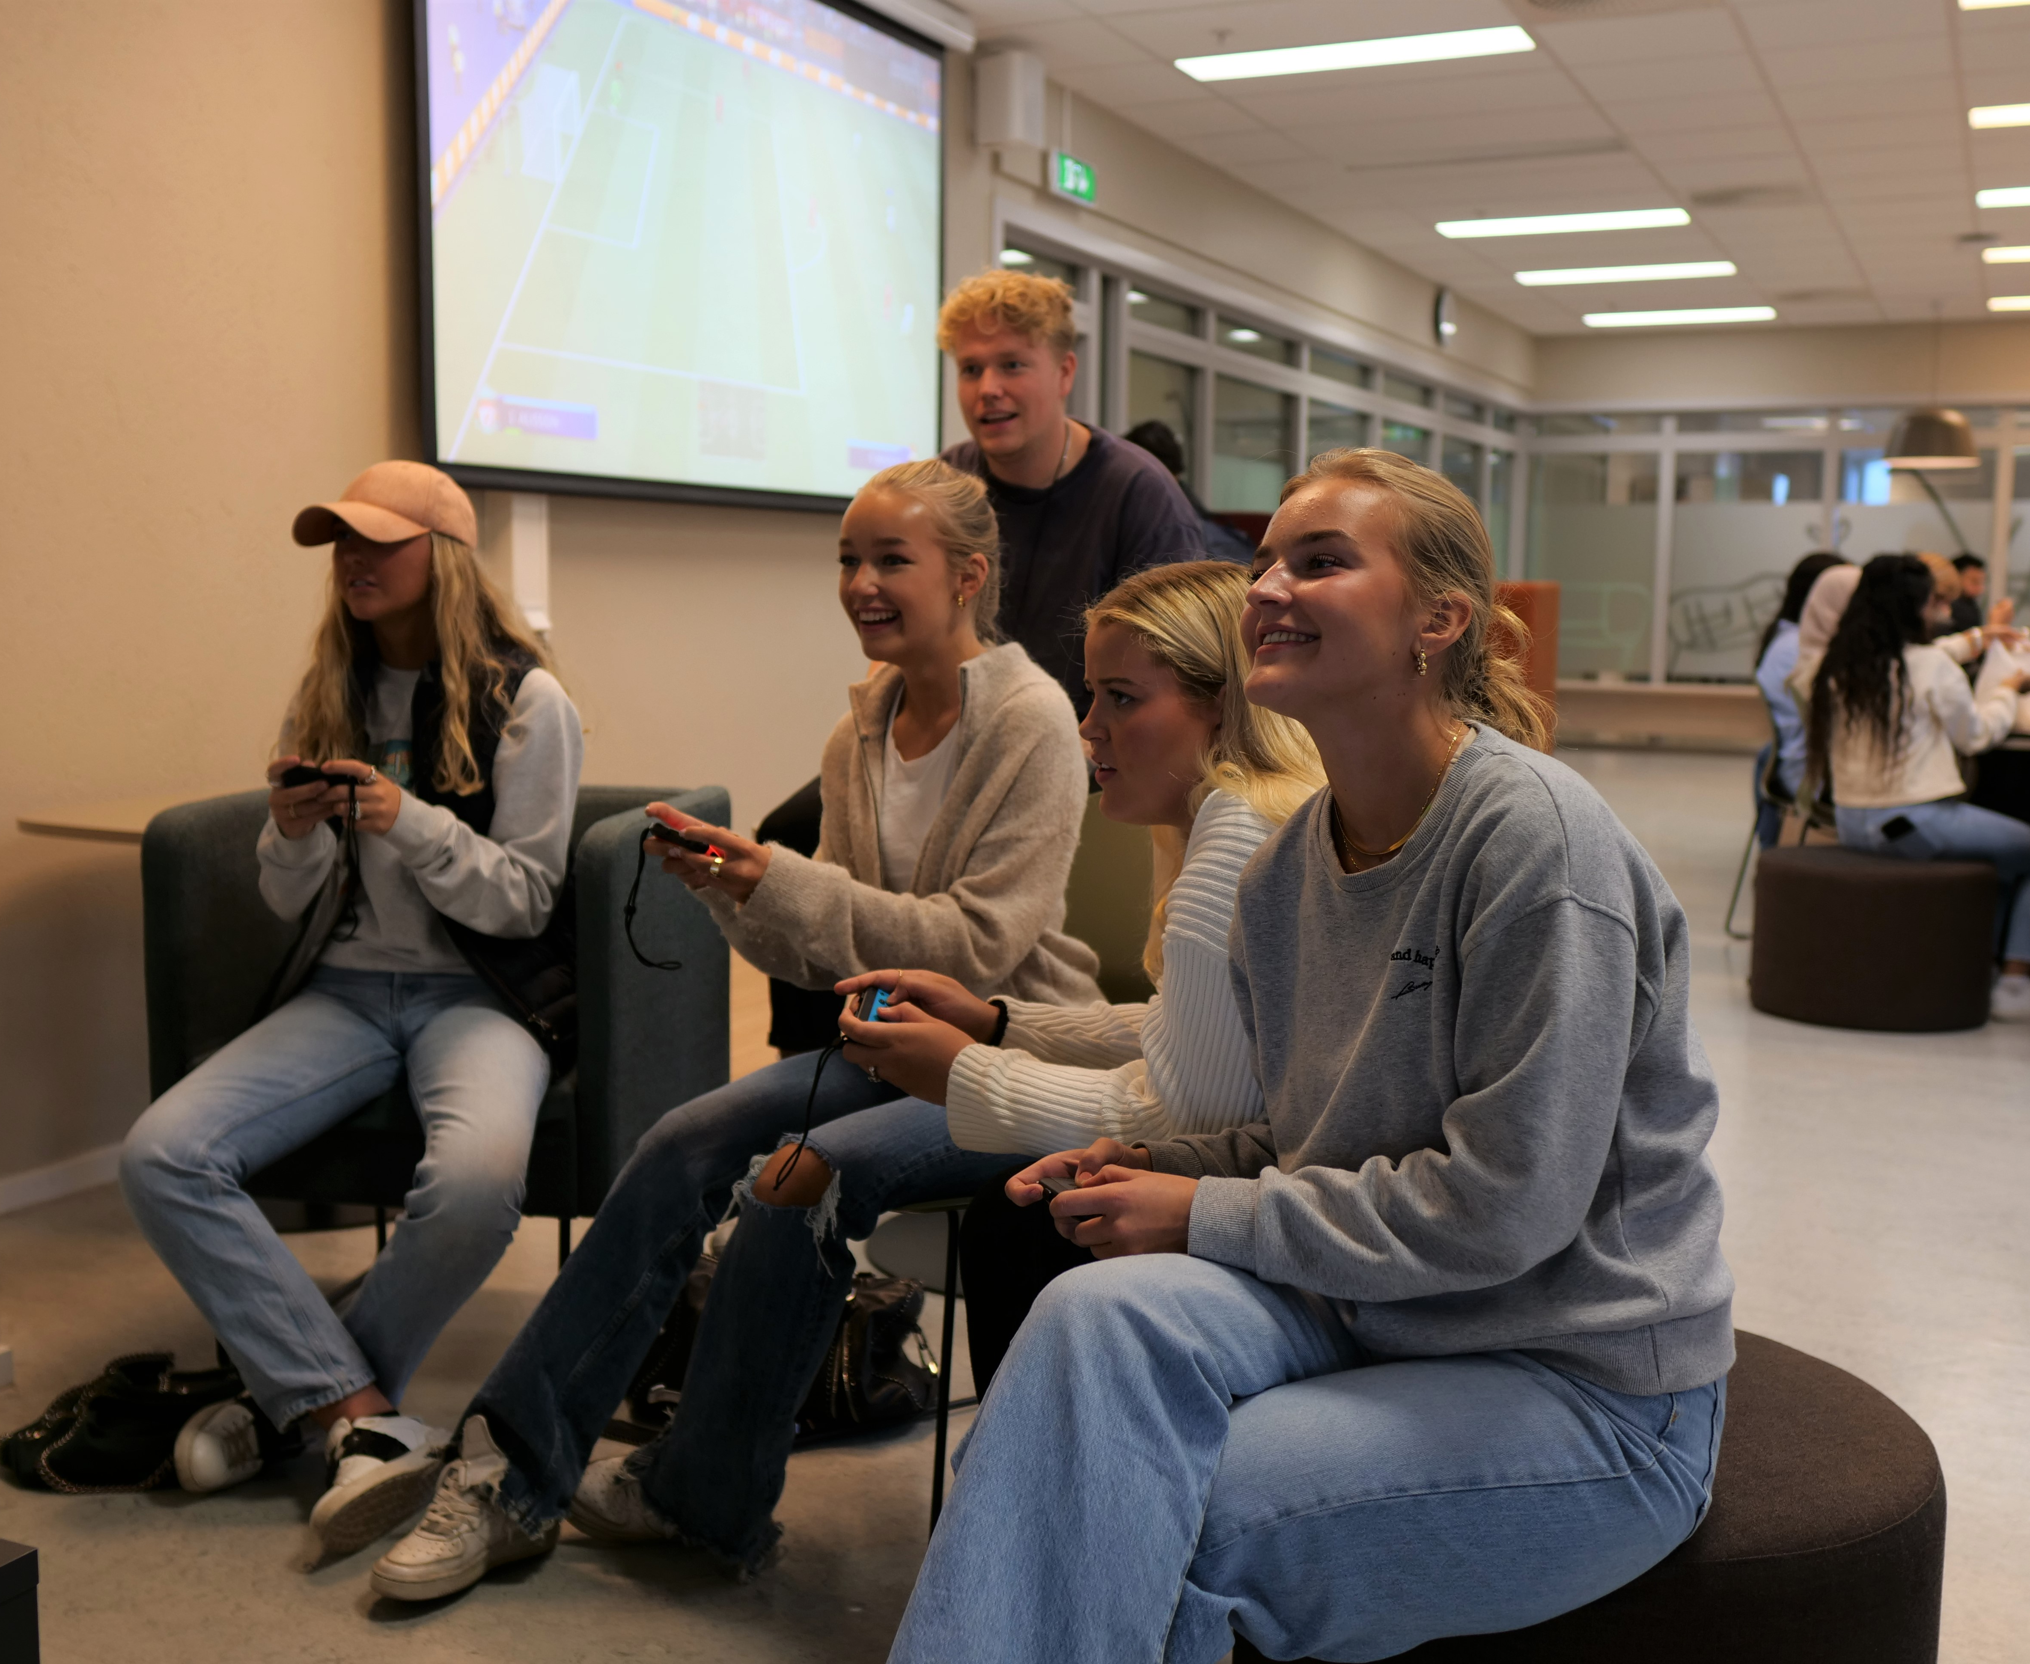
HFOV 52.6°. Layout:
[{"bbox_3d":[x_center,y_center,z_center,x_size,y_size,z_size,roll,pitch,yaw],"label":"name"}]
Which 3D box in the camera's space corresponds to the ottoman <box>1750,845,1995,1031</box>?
[{"bbox_3d":[2.370,0.286,5.689,0.595,0.415,0.595,4,8,26],"label":"ottoman"}]

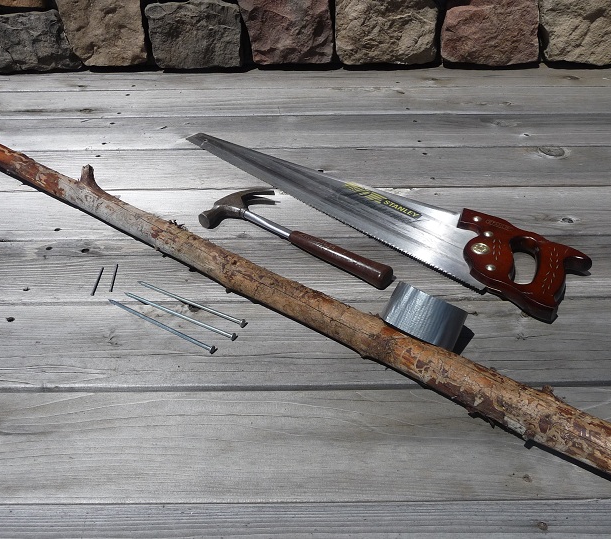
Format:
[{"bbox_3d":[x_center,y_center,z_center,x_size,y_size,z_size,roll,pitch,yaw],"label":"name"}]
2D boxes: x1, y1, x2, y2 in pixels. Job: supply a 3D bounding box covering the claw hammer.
[{"bbox_3d":[-0.007,-0.050,0.868,0.314,0.029,0.123,27,47,28],"label":"claw hammer"}]

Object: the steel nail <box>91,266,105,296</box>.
[{"bbox_3d":[-0.289,0.016,0.811,0.004,0.004,0.061,-1,40,-1],"label":"steel nail"}]

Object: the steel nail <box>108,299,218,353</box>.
[{"bbox_3d":[-0.188,0.070,0.745,0.181,0.011,0.011,20,44,25],"label":"steel nail"}]

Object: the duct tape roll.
[{"bbox_3d":[0.142,0.055,0.690,0.090,0.048,0.090,24,3,-2],"label":"duct tape roll"}]

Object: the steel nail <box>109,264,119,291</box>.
[{"bbox_3d":[-0.268,0.012,0.817,0.004,0.004,0.061,-4,40,-4],"label":"steel nail"}]

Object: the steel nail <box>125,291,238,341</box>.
[{"bbox_3d":[-0.167,0.058,0.758,0.182,0.011,0.011,18,44,23],"label":"steel nail"}]

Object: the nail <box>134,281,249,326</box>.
[{"bbox_3d":[-0.156,0.043,0.776,0.178,0.011,0.011,19,44,23],"label":"nail"}]

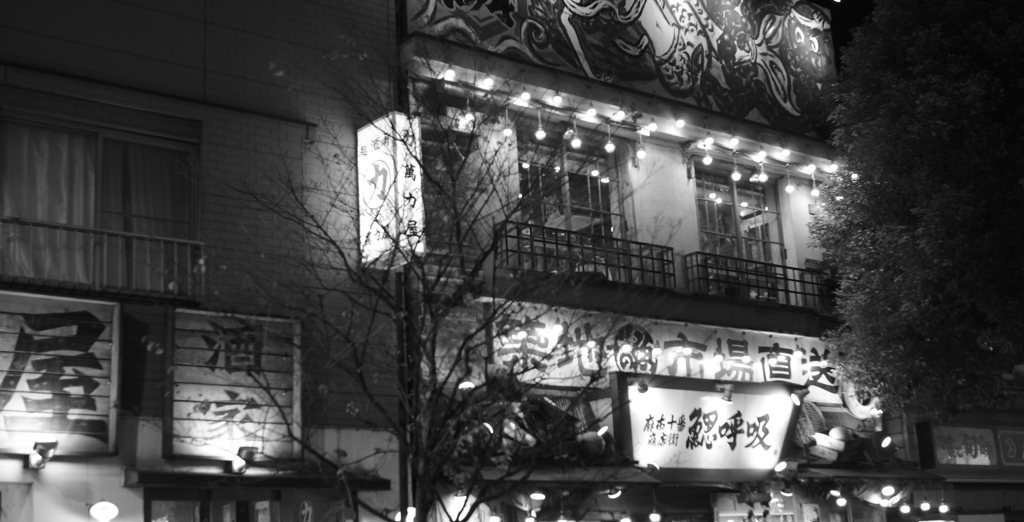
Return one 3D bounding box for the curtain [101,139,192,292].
[{"bbox_3d":[-3.924,-0.470,13.766,0.978,1.652,0.100,8,-19,-35],"label":"curtain"}]

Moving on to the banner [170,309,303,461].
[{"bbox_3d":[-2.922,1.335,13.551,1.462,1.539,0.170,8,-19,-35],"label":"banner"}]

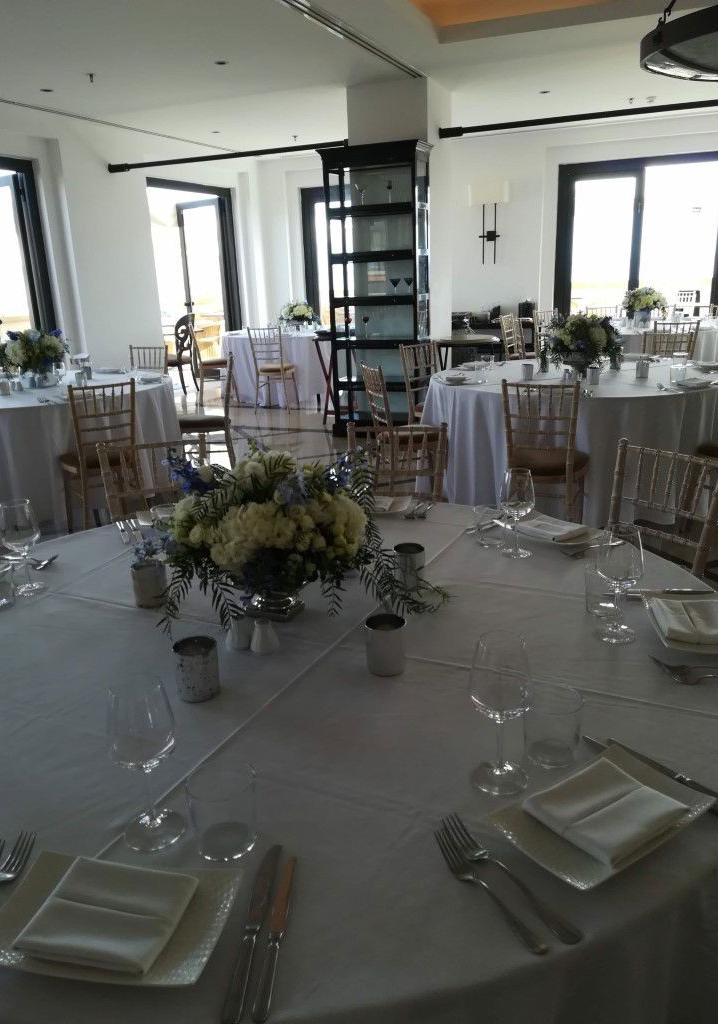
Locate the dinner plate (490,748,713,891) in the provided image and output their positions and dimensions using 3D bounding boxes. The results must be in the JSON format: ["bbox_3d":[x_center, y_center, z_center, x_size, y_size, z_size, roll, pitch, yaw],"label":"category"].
[{"bbox_3d":[0.317,0.391,1.006,0.250,0.024,0.163,-15,22,-35],"label":"dinner plate"}]

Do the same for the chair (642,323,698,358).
[{"bbox_3d":[2.272,-0.866,5.782,0.410,0.920,0.430,6,19,26],"label":"chair"}]

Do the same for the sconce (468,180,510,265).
[{"bbox_3d":[1.669,-3.714,9.897,0.523,1.009,0.160,5,19,22],"label":"sconce"}]

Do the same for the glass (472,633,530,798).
[{"bbox_3d":[0.195,0.276,1.067,0.085,0.217,0.085,6,19,23],"label":"glass"}]

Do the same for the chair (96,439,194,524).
[{"bbox_3d":[-0.659,0.214,2.721,0.400,0.900,0.430,-8,18,-18],"label":"chair"}]

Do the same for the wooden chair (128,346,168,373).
[{"bbox_3d":[-1.810,-0.898,6.388,0.410,0.920,0.430,5,19,22],"label":"wooden chair"}]

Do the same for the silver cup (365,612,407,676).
[{"bbox_3d":[0.049,0.240,1.388,0.071,0.092,0.071,-2,17,1],"label":"silver cup"}]

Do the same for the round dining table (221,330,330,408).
[{"bbox_3d":[-0.742,-1.823,9.414,1.780,0.750,1.780,-2,18,1],"label":"round dining table"}]

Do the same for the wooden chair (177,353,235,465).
[{"bbox_3d":[-1.078,-0.657,5.550,0.440,0.920,0.400,-5,18,-9],"label":"wooden chair"}]

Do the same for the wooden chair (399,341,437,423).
[{"bbox_3d":[0.584,-0.795,5.757,0.400,0.900,0.430,-18,23,-40],"label":"wooden chair"}]

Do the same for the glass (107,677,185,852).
[{"bbox_3d":[-0.271,0.317,0.976,0.084,0.212,0.084,-2,17,0],"label":"glass"}]

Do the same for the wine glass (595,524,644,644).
[{"bbox_3d":[0.496,0.137,1.466,0.084,0.217,0.084,6,19,23],"label":"wine glass"}]

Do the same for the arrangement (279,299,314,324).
[{"bbox_3d":[-0.768,-2.383,9.409,0.420,0.350,0.400,-2,17,0],"label":"arrangement"}]

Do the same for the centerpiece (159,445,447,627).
[{"bbox_3d":[-0.117,0.033,1.623,0.560,0.355,0.440,-2,17,0],"label":"centerpiece"}]

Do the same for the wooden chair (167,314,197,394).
[{"bbox_3d":[-2.382,-2.043,10.014,0.520,0.980,0.470,6,19,24],"label":"wooden chair"}]

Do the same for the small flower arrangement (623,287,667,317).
[{"bbox_3d":[3.190,-2.308,8.580,0.480,0.400,0.460,-2,17,0],"label":"small flower arrangement"}]

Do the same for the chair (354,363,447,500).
[{"bbox_3d":[0.265,-0.464,4.745,0.430,0.920,0.410,-7,18,-16],"label":"chair"}]

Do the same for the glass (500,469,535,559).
[{"bbox_3d":[0.394,0.003,1.914,0.085,0.215,0.085,6,19,23],"label":"glass"}]

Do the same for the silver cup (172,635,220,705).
[{"bbox_3d":[-0.281,0.272,1.332,0.072,0.089,0.072,-2,17,0],"label":"silver cup"}]

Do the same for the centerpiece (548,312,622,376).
[{"bbox_3d":[1.446,-1.074,4.908,0.475,0.385,0.450,-2,17,0],"label":"centerpiece"}]

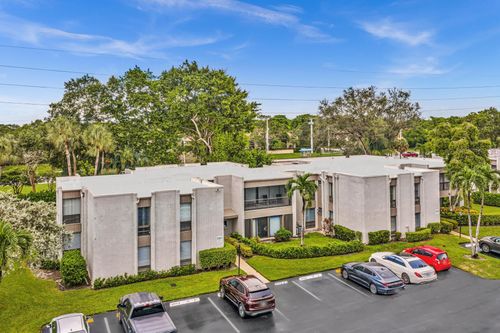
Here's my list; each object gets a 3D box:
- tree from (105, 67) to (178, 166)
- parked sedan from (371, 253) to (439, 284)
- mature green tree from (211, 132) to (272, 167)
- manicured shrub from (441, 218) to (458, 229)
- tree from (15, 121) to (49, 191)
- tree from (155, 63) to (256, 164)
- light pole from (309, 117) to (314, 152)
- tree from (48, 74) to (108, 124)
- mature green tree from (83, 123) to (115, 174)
[{"bbox_3d":[-17.168,-5.887,61.754,11.710,19.520,12.000,0,7,0],"label":"tree"},{"bbox_3d":[11.350,7.404,29.133,1.900,1.470,5.100,-4,8,-26],"label":"parked sedan"},{"bbox_3d":[-1.101,0.482,50.474,8.030,9.760,8.030,0,7,0],"label":"mature green tree"},{"bbox_3d":[21.103,6.024,41.737,1.900,1.000,1.500,-3,8,-25],"label":"manicured shrub"},{"bbox_3d":[-33.820,-1.464,60.306,5.260,11.120,5.260,0,7,0],"label":"tree"},{"bbox_3d":[-6.080,-5.217,56.947,14.651,20.162,13.918,-1,6,-6],"label":"tree"},{"bbox_3d":[19.405,-9.532,122.787,1.200,11.180,0.700,0,7,0],"label":"light pole"},{"bbox_3d":[-28.914,-6.001,65.772,10.120,18.720,10.120,0,7,0],"label":"tree"},{"bbox_3d":[-23.161,-0.866,59.423,4.892,11.045,4.647,-2,6,-21],"label":"mature green tree"}]

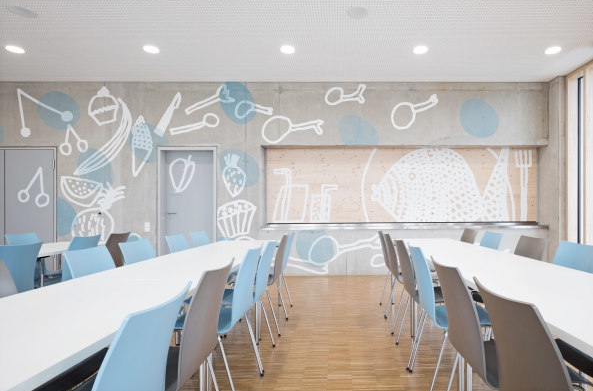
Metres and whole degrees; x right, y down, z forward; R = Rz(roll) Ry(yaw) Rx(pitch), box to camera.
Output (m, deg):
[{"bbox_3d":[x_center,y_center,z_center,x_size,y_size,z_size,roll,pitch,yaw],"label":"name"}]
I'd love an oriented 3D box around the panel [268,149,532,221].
[{"bbox_3d":[1.820,-0.180,5.030,4.620,1.270,0.080,0,-1,0],"label":"panel"}]

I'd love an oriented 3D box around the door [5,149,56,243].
[{"bbox_3d":[-4.340,0.277,4.830,0.830,2.070,0.100,0,-1,0],"label":"door"}]

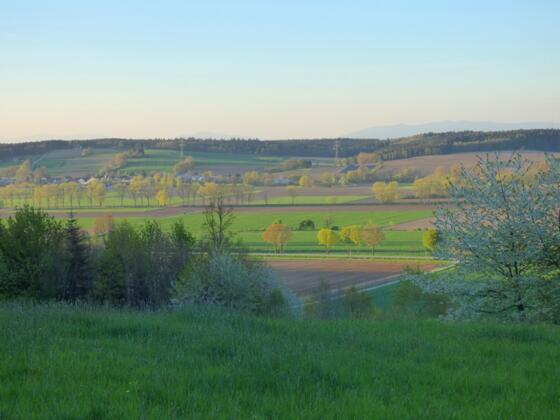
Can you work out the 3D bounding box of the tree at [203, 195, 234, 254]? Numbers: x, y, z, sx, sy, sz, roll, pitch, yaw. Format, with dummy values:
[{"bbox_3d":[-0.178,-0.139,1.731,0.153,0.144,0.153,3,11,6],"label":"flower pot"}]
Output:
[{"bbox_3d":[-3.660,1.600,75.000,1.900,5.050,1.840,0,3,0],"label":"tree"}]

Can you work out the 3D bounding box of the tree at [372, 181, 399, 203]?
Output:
[{"bbox_3d":[53.510,-9.260,640.000,13.190,11.410,12.790,0,3,0],"label":"tree"}]

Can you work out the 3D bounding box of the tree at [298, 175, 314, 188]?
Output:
[{"bbox_3d":[17.430,-18.750,830.000,10.520,9.210,10.210,0,3,0],"label":"tree"}]

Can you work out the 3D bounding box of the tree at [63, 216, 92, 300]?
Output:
[{"bbox_3d":[-10.430,2.520,65.000,1.650,4.690,1.600,0,3,0],"label":"tree"}]

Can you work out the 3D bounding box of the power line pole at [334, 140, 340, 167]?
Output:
[{"bbox_3d":[54.680,-54.680,1200.000,5.710,26.630,4.500,0,3,0],"label":"power line pole"}]

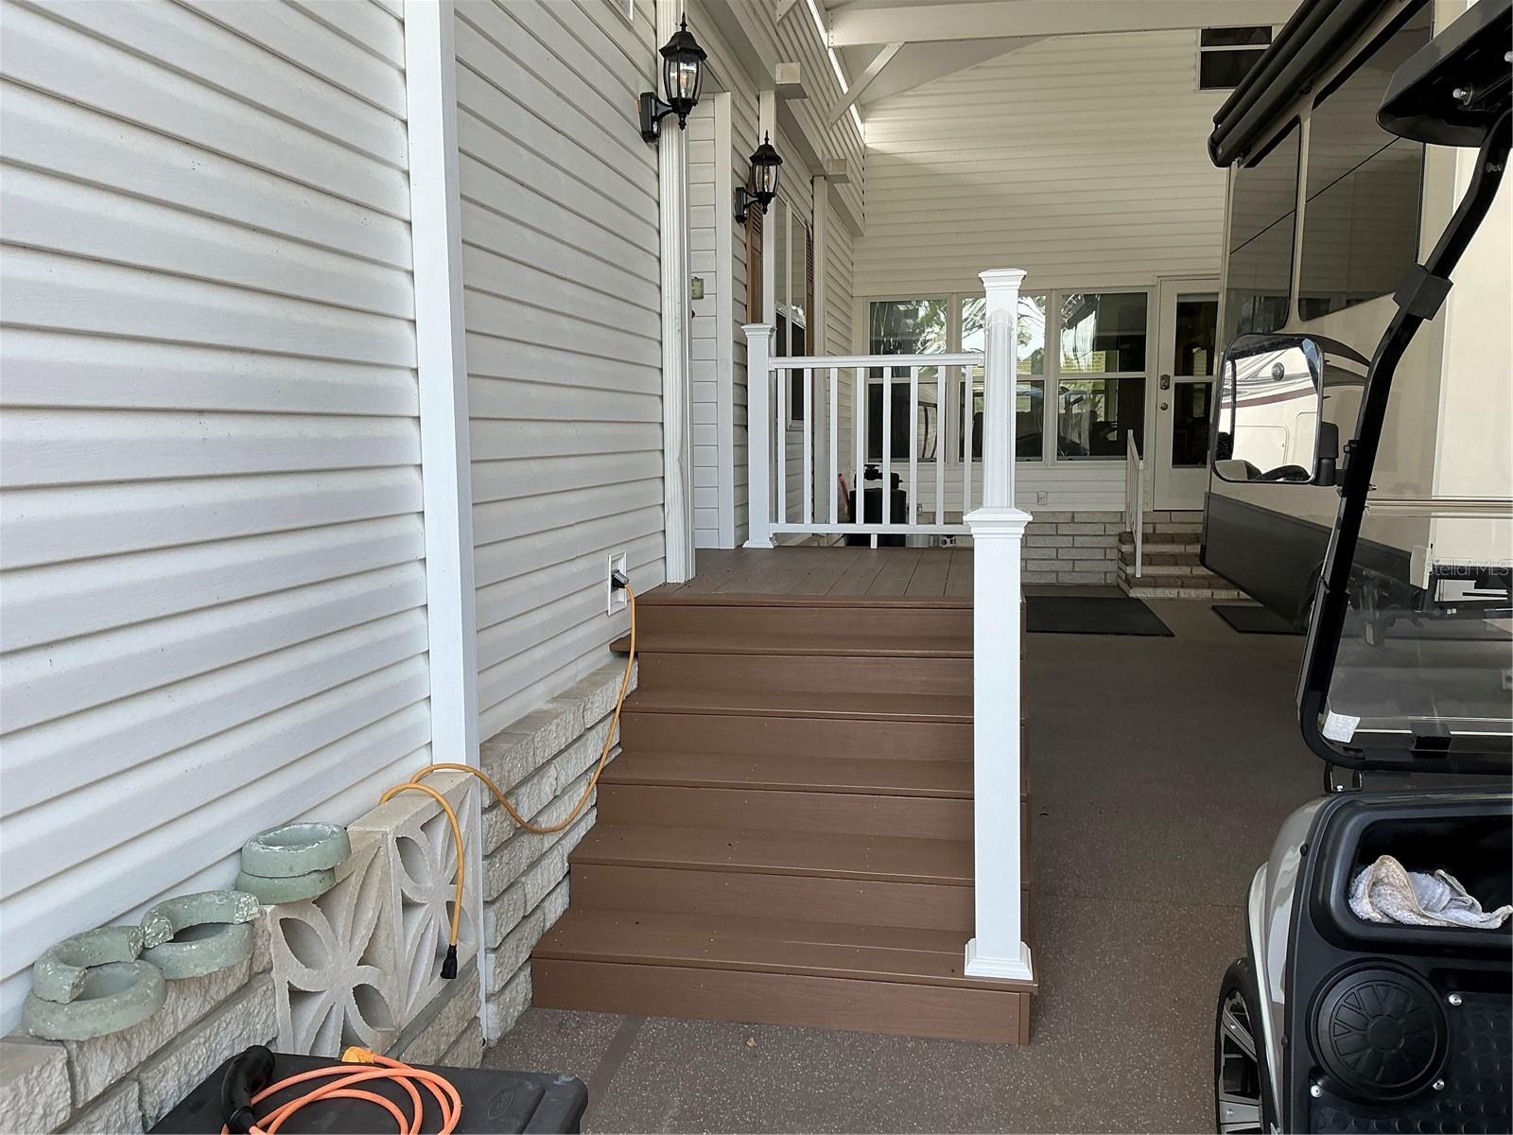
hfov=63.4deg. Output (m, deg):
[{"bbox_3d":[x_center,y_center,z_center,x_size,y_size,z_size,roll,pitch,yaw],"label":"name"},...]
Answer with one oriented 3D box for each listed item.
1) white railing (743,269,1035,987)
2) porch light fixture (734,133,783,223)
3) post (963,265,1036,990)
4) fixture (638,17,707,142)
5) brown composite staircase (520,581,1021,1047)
[{"bbox_3d":[0.303,-0.114,4.495,1.307,1.802,3.328,1,6,10],"label":"white railing"},{"bbox_3d":[0.024,-1.877,5.909,0.230,0.426,0.164,1,6,10],"label":"porch light fixture"},{"bbox_3d":[0.576,0.144,2.857,0.155,1.626,0.155,1,6,10],"label":"post"},{"bbox_3d":[-0.277,-1.704,4.282,0.230,0.426,0.164,1,6,10],"label":"fixture"},{"bbox_3d":[0.159,0.602,3.600,1.251,0.869,1.431,1,6,10],"label":"brown composite staircase"}]

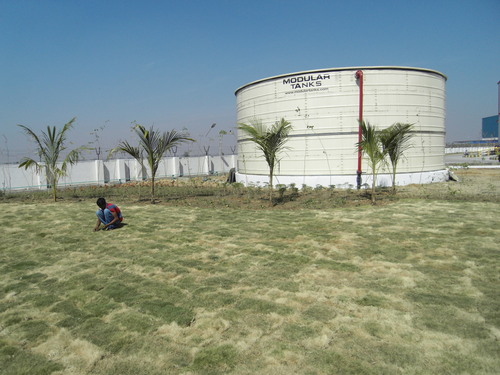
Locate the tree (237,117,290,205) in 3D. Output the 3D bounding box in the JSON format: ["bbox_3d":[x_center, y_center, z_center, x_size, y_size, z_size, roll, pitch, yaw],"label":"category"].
[{"bbox_3d":[0.528,-0.851,11.520,1.733,2.846,1.876,-1,5,3],"label":"tree"}]

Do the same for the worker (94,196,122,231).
[{"bbox_3d":[-3.395,0.594,8.316,0.500,0.756,0.660,2,7,40],"label":"worker"}]

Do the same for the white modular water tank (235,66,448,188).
[{"bbox_3d":[5.257,-3.151,21.534,12.300,5.412,12.300,1,6,26],"label":"white modular water tank"}]

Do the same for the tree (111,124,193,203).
[{"bbox_3d":[-3.556,-0.843,12.625,2.882,2.872,2.585,-3,5,-16],"label":"tree"}]

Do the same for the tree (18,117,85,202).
[{"bbox_3d":[-8.075,-1.150,14.187,2.605,3.471,2.498,-4,6,-29],"label":"tree"}]

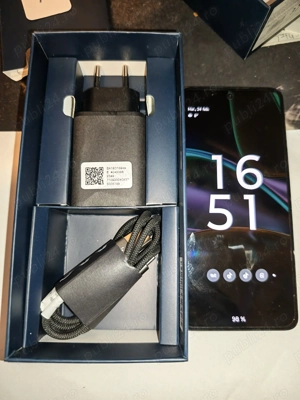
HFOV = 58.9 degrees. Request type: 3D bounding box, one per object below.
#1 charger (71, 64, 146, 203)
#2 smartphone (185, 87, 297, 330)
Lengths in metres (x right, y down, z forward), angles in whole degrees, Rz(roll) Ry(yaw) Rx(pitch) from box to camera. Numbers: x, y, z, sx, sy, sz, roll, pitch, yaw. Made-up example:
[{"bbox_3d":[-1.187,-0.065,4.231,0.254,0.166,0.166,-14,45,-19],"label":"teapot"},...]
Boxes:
[{"bbox_3d":[-0.023,-0.040,0.163,0.042,0.027,0.092,-1,80,0],"label":"charger"},{"bbox_3d":[0.056,0.001,0.179,0.074,0.008,0.161,1,82,0],"label":"smartphone"}]

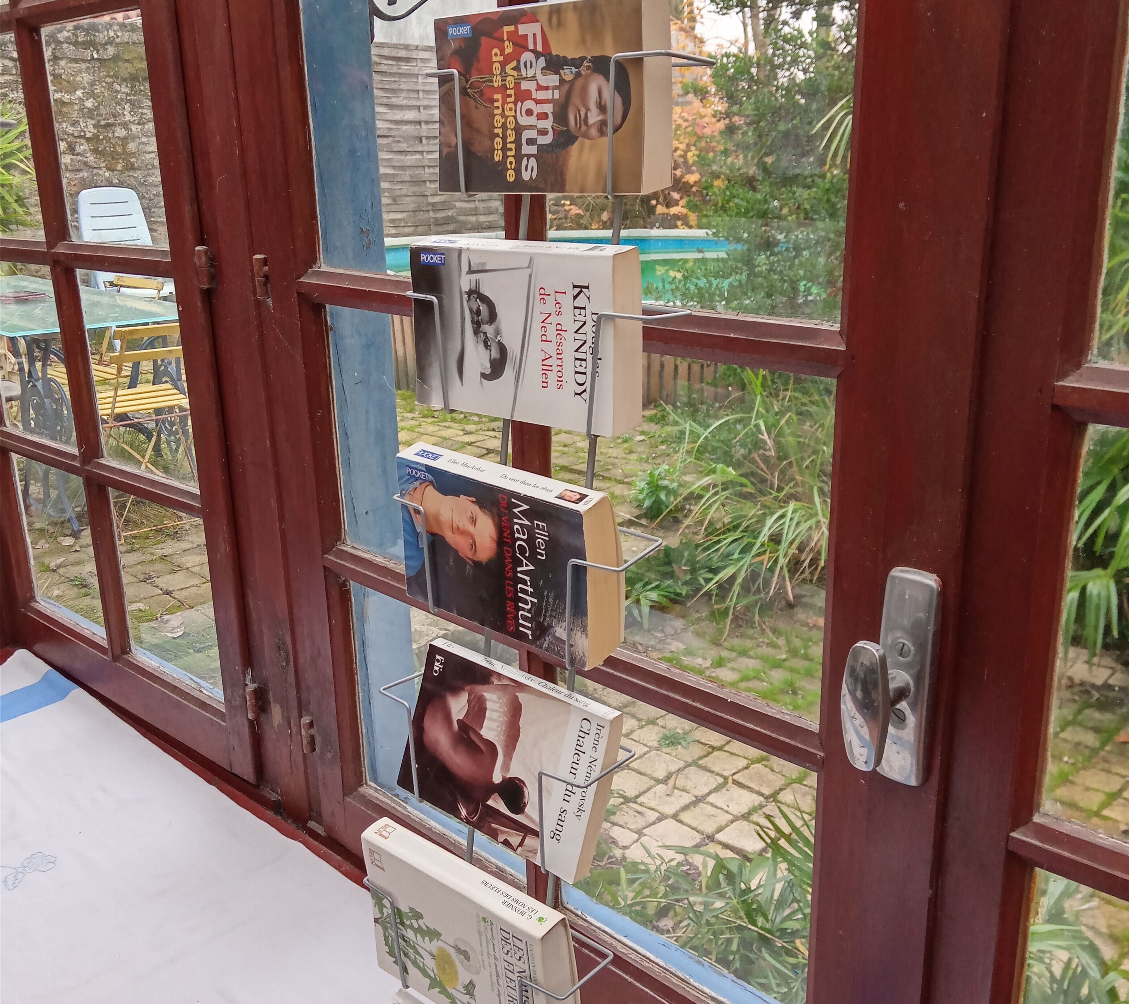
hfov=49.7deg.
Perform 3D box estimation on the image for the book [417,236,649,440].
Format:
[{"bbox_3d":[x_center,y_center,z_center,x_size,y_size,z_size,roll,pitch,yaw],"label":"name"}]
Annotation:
[{"bbox_3d":[-0.029,-0.111,0.790,0.177,0.108,0.027,12,22,40],"label":"book"}]

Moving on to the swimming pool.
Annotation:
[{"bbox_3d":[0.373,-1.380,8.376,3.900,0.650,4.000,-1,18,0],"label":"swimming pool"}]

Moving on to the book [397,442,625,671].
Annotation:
[{"bbox_3d":[-0.042,0.032,0.820,0.177,0.108,0.028,16,29,40],"label":"book"}]

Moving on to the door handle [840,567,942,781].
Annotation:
[{"bbox_3d":[0.197,0.114,0.743,0.062,0.141,0.036,-18,24,-42],"label":"door handle"}]

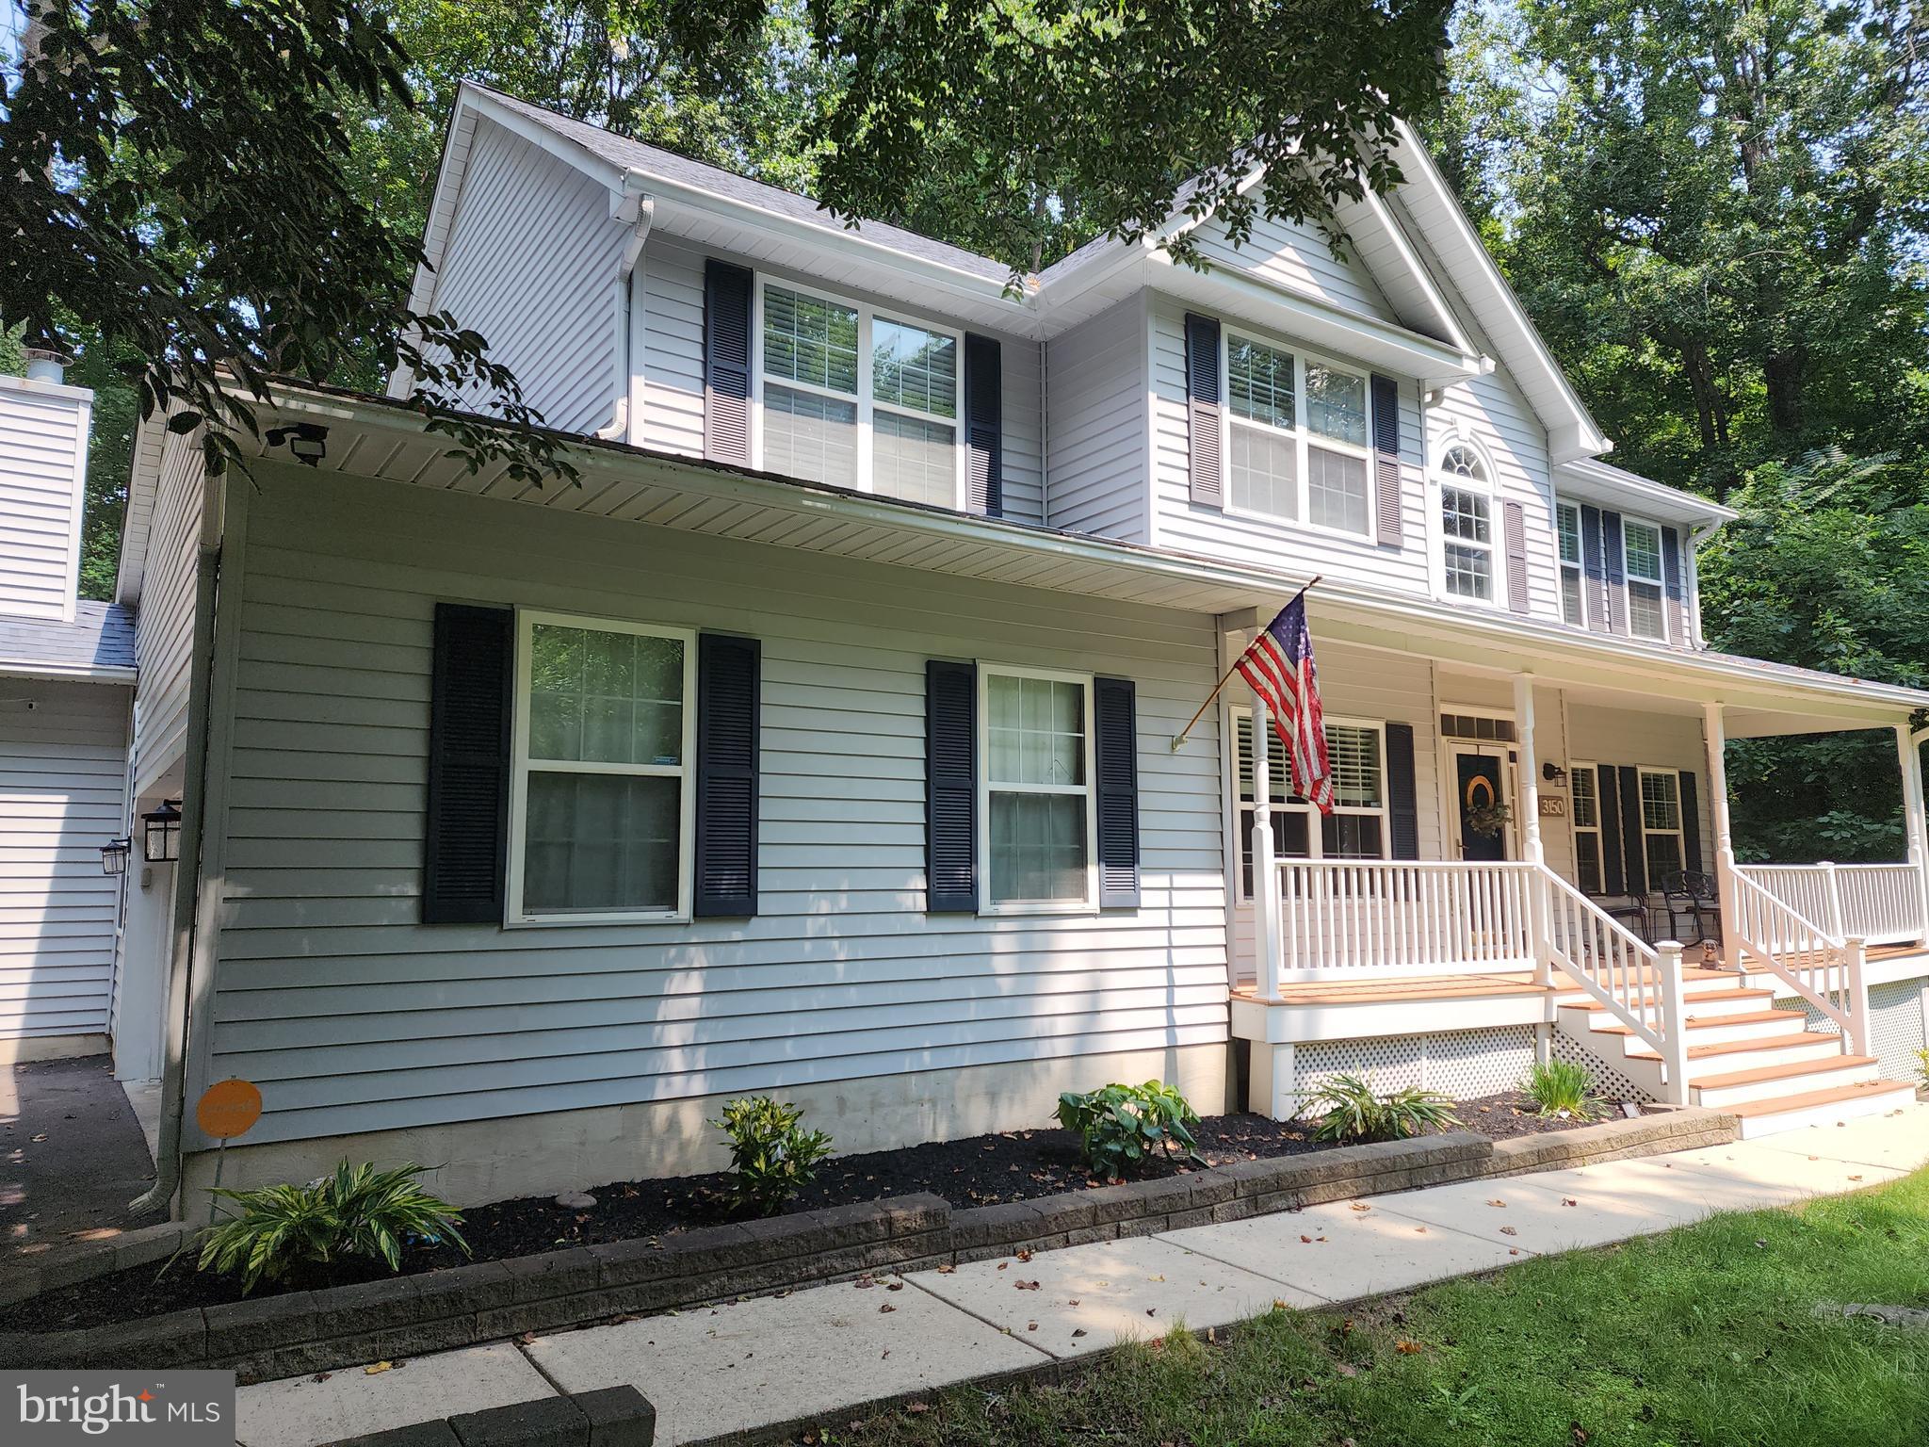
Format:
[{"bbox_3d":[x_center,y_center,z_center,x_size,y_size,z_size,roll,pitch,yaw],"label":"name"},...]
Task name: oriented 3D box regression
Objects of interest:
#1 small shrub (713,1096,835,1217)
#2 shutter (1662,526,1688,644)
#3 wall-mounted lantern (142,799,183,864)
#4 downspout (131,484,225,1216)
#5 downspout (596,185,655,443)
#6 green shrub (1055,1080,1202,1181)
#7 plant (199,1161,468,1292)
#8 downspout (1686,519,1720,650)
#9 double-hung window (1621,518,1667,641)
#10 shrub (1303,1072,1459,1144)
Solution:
[{"bbox_3d":[-0.862,1.912,5.771,0.510,0.480,0.460,4,-8,-35],"label":"small shrub"},{"bbox_3d":[8.809,-1.701,15.861,0.370,1.490,0.050,4,-8,-35],"label":"shutter"},{"bbox_3d":[-3.622,0.498,5.815,0.195,0.280,0.170,4,-8,-35],"label":"wall-mounted lantern"},{"bbox_3d":[-3.383,0.452,5.509,0.160,3.215,0.090,4,-8,-35],"label":"downspout"},{"bbox_3d":[-2.192,-2.638,8.317,0.190,1.540,0.610,4,-8,-35],"label":"downspout"},{"bbox_3d":[0.869,2.093,6.724,0.720,0.470,0.620,4,-8,-35],"label":"green shrub"},{"bbox_3d":[-2.432,1.865,4.975,0.950,0.400,0.800,4,-8,-35],"label":"plant"},{"bbox_3d":[9.266,-1.723,15.958,0.100,1.610,0.430,4,-8,-35],"label":"downspout"},{"bbox_3d":[8.254,-1.732,15.512,0.940,1.500,0.090,4,-8,-35],"label":"double-hung window"},{"bbox_3d":[2.507,2.297,7.822,0.880,0.370,0.720,4,-8,-35],"label":"shrub"}]

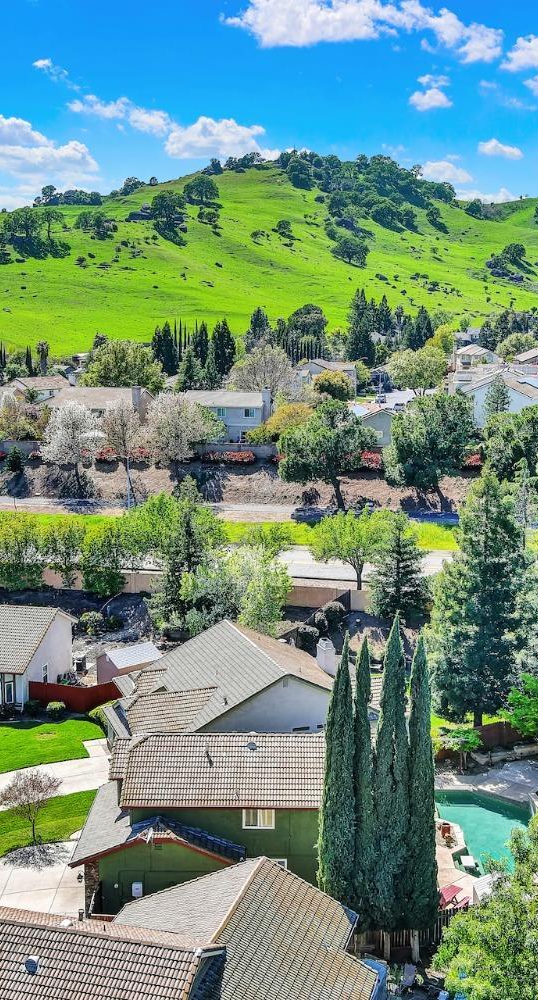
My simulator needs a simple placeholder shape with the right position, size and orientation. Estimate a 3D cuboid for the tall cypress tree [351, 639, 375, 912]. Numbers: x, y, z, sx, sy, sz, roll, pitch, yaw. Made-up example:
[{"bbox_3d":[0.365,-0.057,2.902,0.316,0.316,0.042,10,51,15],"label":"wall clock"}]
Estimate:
[{"bbox_3d":[4.324,13.267,54.099,1.600,14.850,1.600,0,9,0],"label":"tall cypress tree"}]

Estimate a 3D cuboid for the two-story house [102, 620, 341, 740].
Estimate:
[{"bbox_3d":[-2.540,13.110,84.330,18.400,6.100,14.600,-3,11,-19],"label":"two-story house"}]

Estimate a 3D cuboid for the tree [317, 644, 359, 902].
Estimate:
[{"bbox_3d":[3.397,13.216,54.279,2.000,14.900,2.000,0,9,0],"label":"tree"}]

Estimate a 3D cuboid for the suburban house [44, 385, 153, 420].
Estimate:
[{"bbox_3d":[-25.713,-13.472,189.002,14.160,7.890,12.300,2,9,15],"label":"suburban house"}]

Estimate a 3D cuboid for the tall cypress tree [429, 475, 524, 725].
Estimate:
[{"bbox_3d":[14.330,7.000,82.980,6.600,17.800,6.600,0,10,0],"label":"tall cypress tree"}]

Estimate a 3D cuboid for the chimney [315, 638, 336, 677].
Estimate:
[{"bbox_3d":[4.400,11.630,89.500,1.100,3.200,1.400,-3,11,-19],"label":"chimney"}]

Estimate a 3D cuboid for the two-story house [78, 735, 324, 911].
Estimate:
[{"bbox_3d":[-3.302,15.702,62.691,13.800,7.350,10.600,0,9,1],"label":"two-story house"}]

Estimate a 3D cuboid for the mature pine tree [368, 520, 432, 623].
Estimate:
[{"bbox_3d":[11.590,6.237,105.673,5.500,9.135,5.500,1,10,6],"label":"mature pine tree"}]

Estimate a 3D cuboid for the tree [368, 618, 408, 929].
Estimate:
[{"bbox_3d":[5.394,12.652,53.309,1.800,15.415,1.800,1,10,6],"label":"tree"}]

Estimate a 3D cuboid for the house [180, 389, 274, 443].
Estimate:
[{"bbox_3d":[-5.761,-12.671,185.147,13.360,7.600,10.800,2,9,15],"label":"house"}]

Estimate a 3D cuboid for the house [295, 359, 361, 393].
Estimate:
[{"bbox_3d":[12.649,-25.223,248.041,12.400,7.500,10.000,2,10,14],"label":"house"}]

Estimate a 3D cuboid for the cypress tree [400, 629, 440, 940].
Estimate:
[{"bbox_3d":[6.708,13.011,53.259,1.800,14.709,1.800,1,10,7],"label":"cypress tree"}]

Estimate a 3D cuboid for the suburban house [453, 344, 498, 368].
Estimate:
[{"bbox_3d":[45.480,-30.510,265.740,10.500,7.400,10.500,4,11,20],"label":"suburban house"}]

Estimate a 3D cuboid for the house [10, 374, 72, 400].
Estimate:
[{"bbox_3d":[-44.990,-20.200,236.080,9.300,7.600,12.000,7,12,35],"label":"house"}]

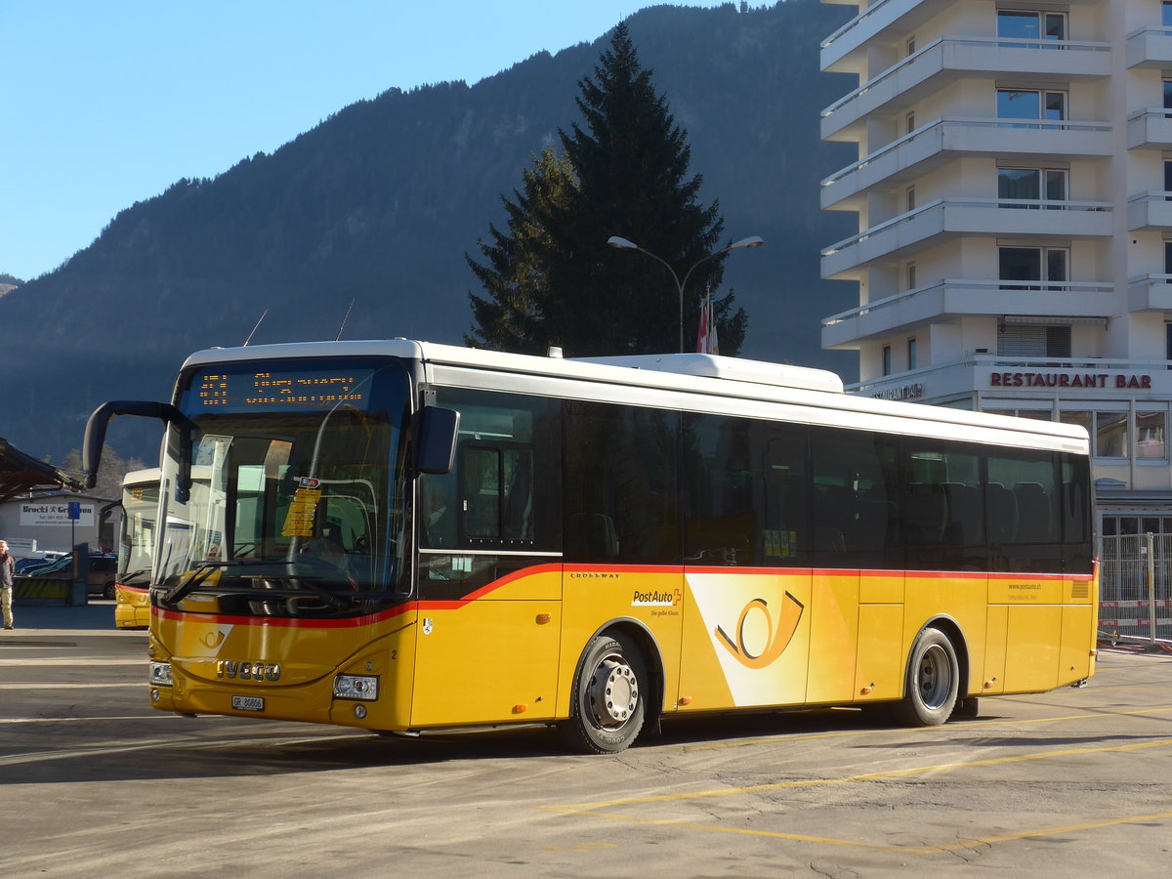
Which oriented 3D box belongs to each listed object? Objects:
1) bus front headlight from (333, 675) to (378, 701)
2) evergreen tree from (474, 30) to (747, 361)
[{"bbox_3d":[-1.565,1.702,17.220,0.390,0.165,0.130,-1,-3,35],"label":"bus front headlight"},{"bbox_3d":[0.800,-4.300,85.300,9.800,19.700,9.200,1,-3,0],"label":"evergreen tree"}]

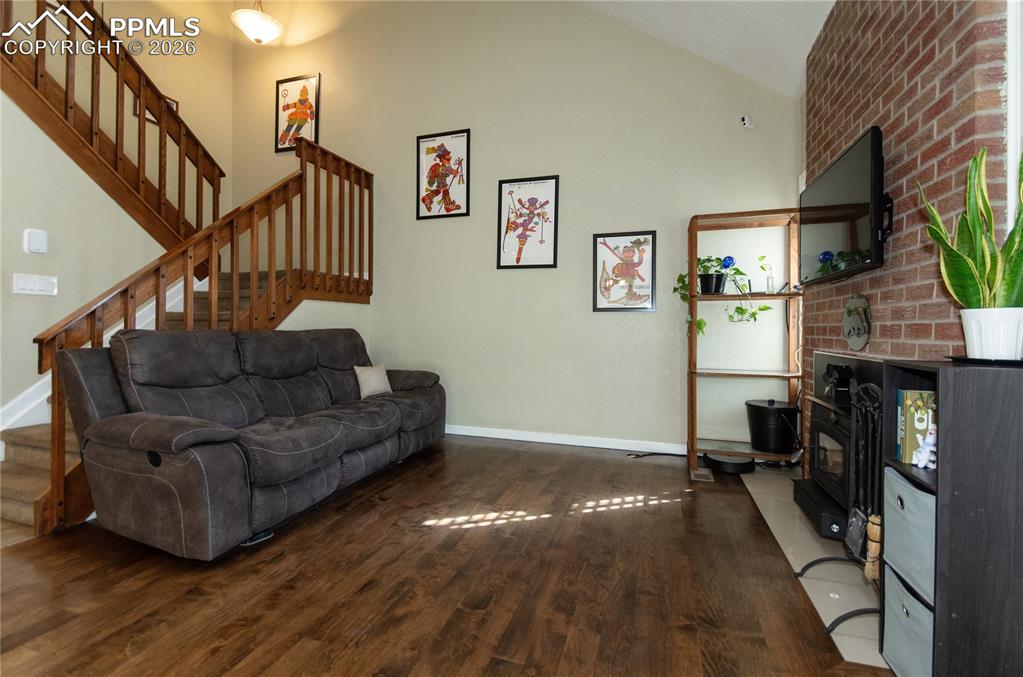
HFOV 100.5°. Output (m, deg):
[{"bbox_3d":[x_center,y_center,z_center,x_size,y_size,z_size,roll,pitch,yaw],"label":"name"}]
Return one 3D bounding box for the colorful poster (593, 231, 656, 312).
[{"bbox_3d":[0.984,-0.575,3.709,0.530,0.694,0.025,1,0,18],"label":"colorful poster"}]

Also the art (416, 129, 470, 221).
[{"bbox_3d":[-0.684,-1.628,4.256,0.592,0.853,0.025,1,0,18],"label":"art"}]

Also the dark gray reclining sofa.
[{"bbox_3d":[-1.420,0.442,3.074,1.000,1.024,2.357,1,0,16],"label":"dark gray reclining sofa"}]

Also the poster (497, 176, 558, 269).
[{"bbox_3d":[0.152,-1.077,3.982,0.583,0.848,0.025,1,1,18],"label":"poster"}]

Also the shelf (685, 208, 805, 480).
[{"bbox_3d":[1.730,0.036,3.253,0.701,1.894,0.384,1,0,18],"label":"shelf"}]

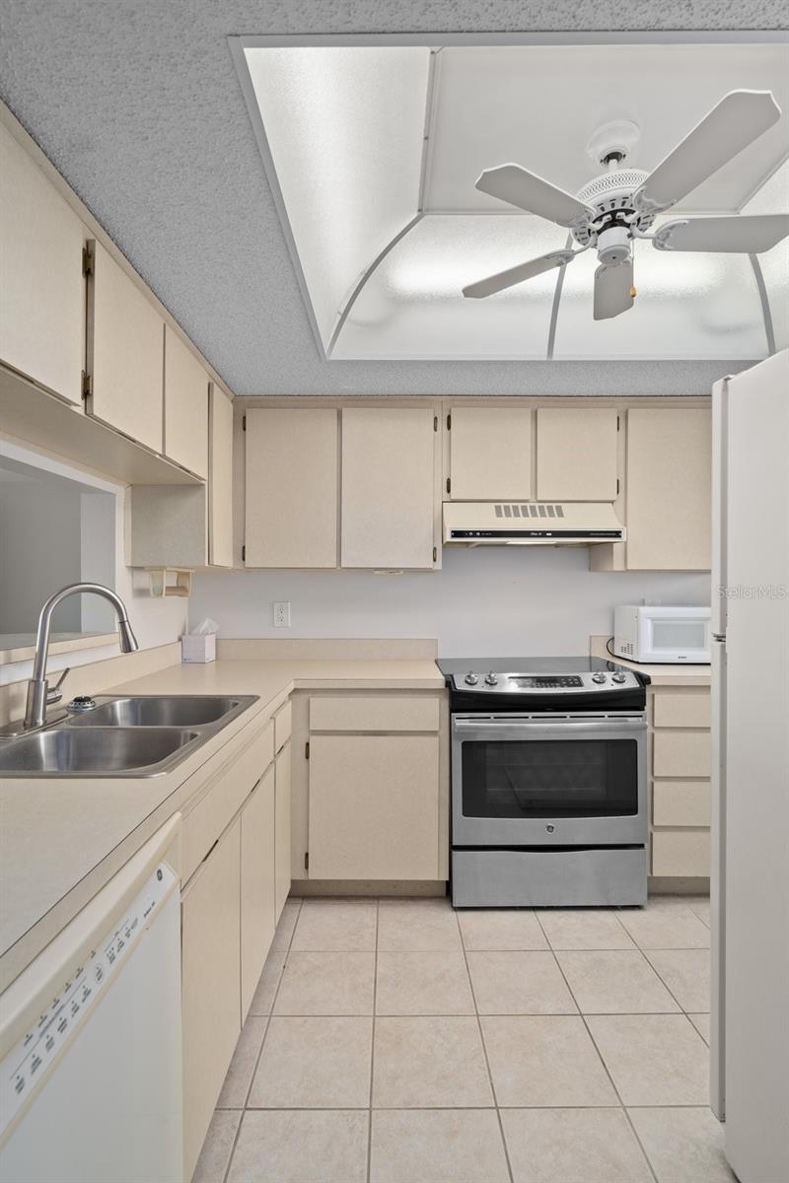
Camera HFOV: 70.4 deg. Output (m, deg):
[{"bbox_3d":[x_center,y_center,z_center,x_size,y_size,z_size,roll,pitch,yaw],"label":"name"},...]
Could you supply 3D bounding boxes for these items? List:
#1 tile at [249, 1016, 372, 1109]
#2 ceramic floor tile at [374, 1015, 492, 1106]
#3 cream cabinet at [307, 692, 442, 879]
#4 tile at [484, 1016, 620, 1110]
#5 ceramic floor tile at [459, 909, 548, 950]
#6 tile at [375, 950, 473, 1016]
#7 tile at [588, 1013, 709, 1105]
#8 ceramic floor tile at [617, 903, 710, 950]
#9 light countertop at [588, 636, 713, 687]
[{"bbox_3d":[-0.210,1.264,1.505,0.303,0.010,0.295,0,0,0],"label":"tile"},{"bbox_3d":[0.097,1.263,1.507,0.303,0.010,0.295,0,0,0],"label":"ceramic floor tile"},{"bbox_3d":[-0.073,0.762,2.500,0.560,0.760,0.600,0,0,0],"label":"cream cabinet"},{"bbox_3d":[0.401,1.254,1.499,0.302,0.010,0.294,0,0,0],"label":"tile"},{"bbox_3d":[0.397,1.252,2.086,0.302,0.010,0.294,0,0,0],"label":"ceramic floor tile"},{"bbox_3d":[0.095,1.263,1.804,0.303,0.010,0.295,0,0,0],"label":"tile"},{"bbox_3d":[0.706,1.254,1.501,0.302,0.010,0.294,0,0,0],"label":"tile"},{"bbox_3d":[1.007,1.252,2.091,0.302,0.010,0.294,0,0,0],"label":"ceramic floor tile"},{"bbox_3d":[1.260,0.295,2.490,0.560,0.147,0.620,0,0,0],"label":"light countertop"}]

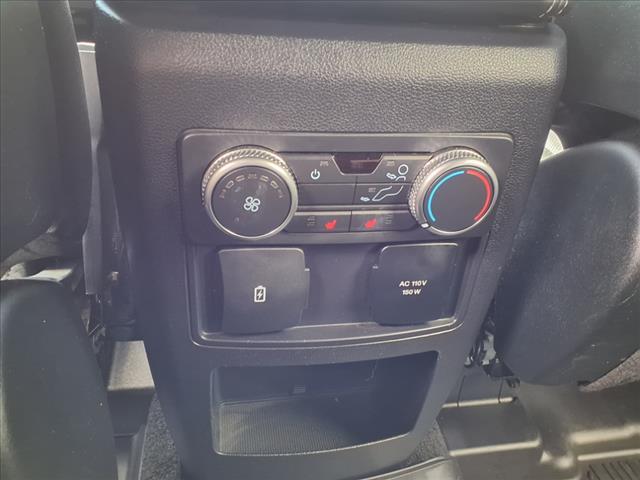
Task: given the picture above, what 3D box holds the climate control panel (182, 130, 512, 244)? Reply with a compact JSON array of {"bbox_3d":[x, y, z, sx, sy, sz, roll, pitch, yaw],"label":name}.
[{"bbox_3d":[0.018,-0.027,0.287,0.187,0.070,0.022,-1,32,-9],"label":"climate control panel"}]

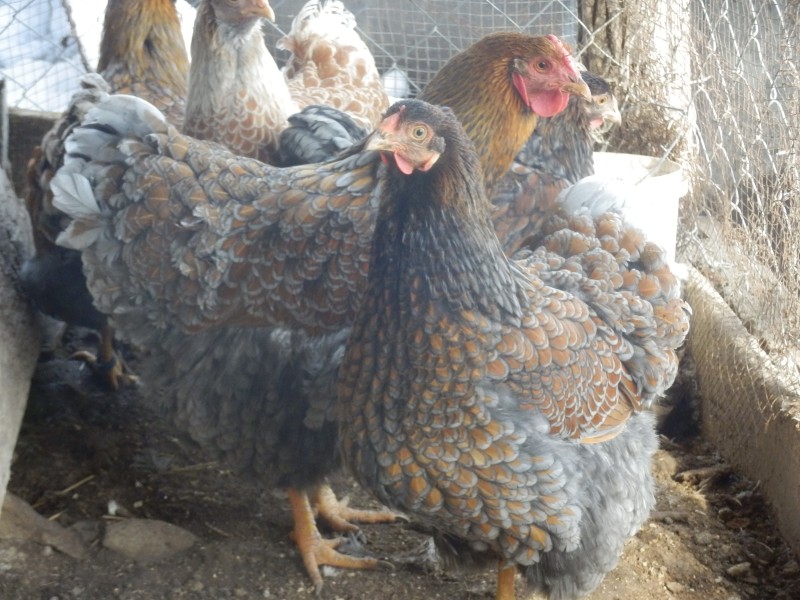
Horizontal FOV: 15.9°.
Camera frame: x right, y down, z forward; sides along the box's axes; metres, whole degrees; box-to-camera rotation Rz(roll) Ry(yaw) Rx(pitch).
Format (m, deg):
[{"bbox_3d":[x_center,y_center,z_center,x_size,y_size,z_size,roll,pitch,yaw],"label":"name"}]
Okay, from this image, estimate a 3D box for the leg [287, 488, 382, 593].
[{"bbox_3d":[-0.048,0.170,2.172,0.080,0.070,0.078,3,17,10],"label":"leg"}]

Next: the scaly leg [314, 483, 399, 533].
[{"bbox_3d":[-0.030,0.148,2.251,0.080,0.066,0.069,3,17,10],"label":"scaly leg"}]

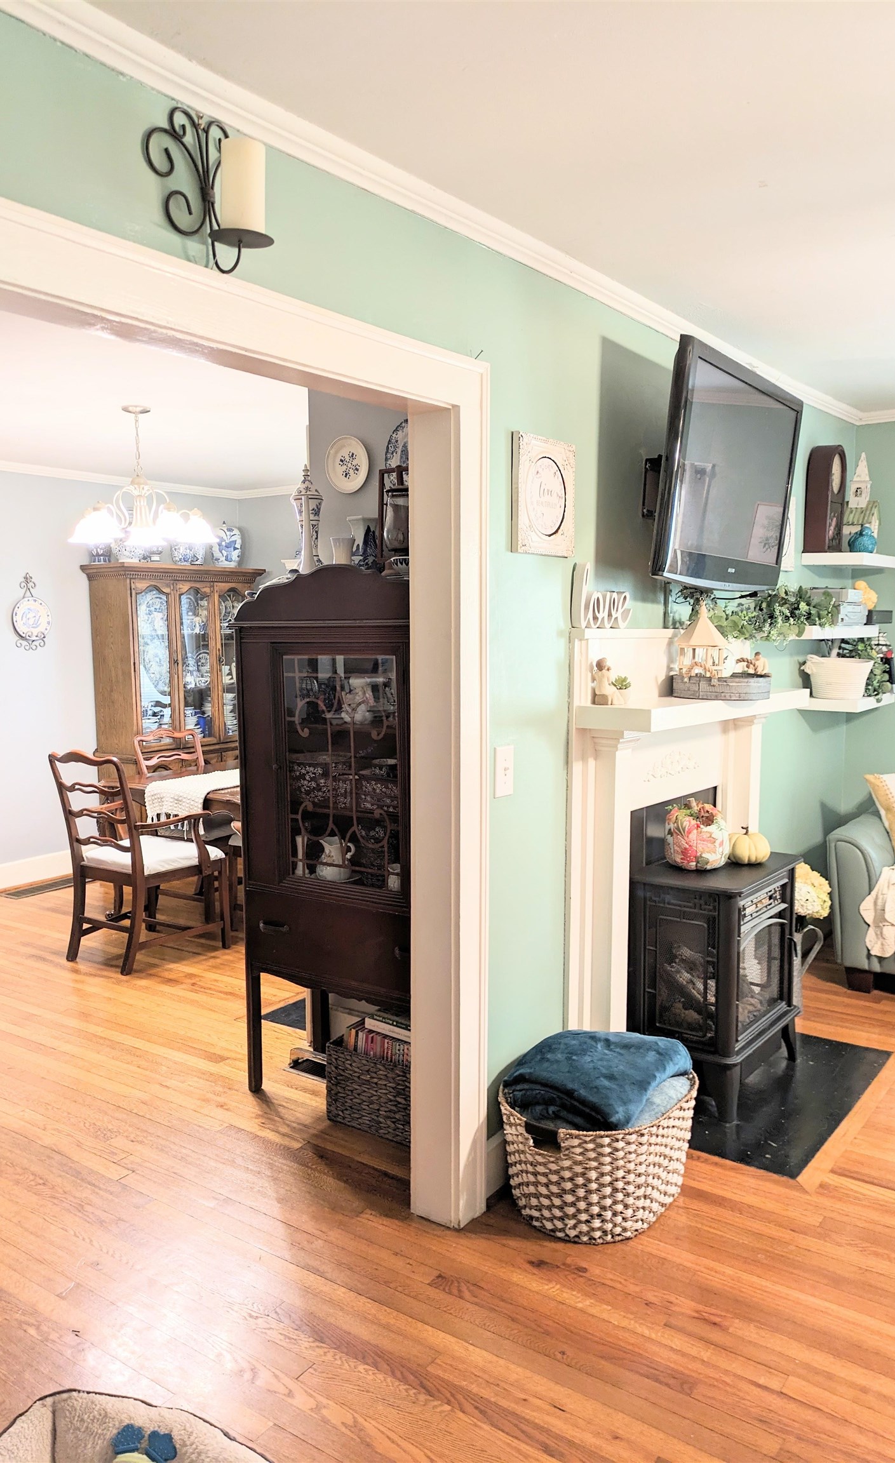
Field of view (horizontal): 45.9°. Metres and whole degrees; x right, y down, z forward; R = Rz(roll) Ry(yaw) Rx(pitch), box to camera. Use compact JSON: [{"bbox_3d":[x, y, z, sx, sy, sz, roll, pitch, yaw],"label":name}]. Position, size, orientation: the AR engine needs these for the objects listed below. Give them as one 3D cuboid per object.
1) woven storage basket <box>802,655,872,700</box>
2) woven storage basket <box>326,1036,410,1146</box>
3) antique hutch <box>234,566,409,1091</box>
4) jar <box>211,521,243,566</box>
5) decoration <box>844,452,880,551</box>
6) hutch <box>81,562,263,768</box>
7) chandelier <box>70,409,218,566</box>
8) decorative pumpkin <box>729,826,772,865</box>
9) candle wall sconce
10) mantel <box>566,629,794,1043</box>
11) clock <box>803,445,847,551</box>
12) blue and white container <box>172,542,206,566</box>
[{"bbox_3d":[1.642,-0.244,4.445,0.272,0.191,0.282,4,7,37],"label":"woven storage basket"},{"bbox_3d":[-0.108,1.073,3.232,0.416,0.247,0.302,4,7,37],"label":"woven storage basket"},{"bbox_3d":[-0.213,0.345,3.281,0.939,1.685,0.428,4,7,37],"label":"antique hutch"},{"bbox_3d":[-1.440,-1.217,6.902,0.201,0.312,0.205,0,6,0],"label":"jar"},{"bbox_3d":[1.854,-1.022,4.762,0.170,0.455,0.150,4,7,36],"label":"decoration"},{"bbox_3d":[-1.694,-0.089,6.722,0.433,1.872,1.077,4,7,37],"label":"hutch"},{"bbox_3d":[-1.312,-1.072,4.492,0.630,0.595,0.630,4,7,36],"label":"chandelier"},{"bbox_3d":[1.030,0.383,3.614,0.155,0.125,0.155,4,7,36],"label":"decorative pumpkin"},{"bbox_3d":[-0.362,-0.942,1.839,0.165,0.274,0.255,4,7,36],"label":"candle wall sconce"},{"bbox_3d":[0.832,0.415,3.465,0.252,1.507,1.273,4,7,37],"label":"mantel"},{"bbox_3d":[1.596,-0.974,4.455,0.101,0.444,0.211,4,7,37],"label":"clock"},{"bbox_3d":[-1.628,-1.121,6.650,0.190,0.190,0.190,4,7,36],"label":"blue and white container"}]

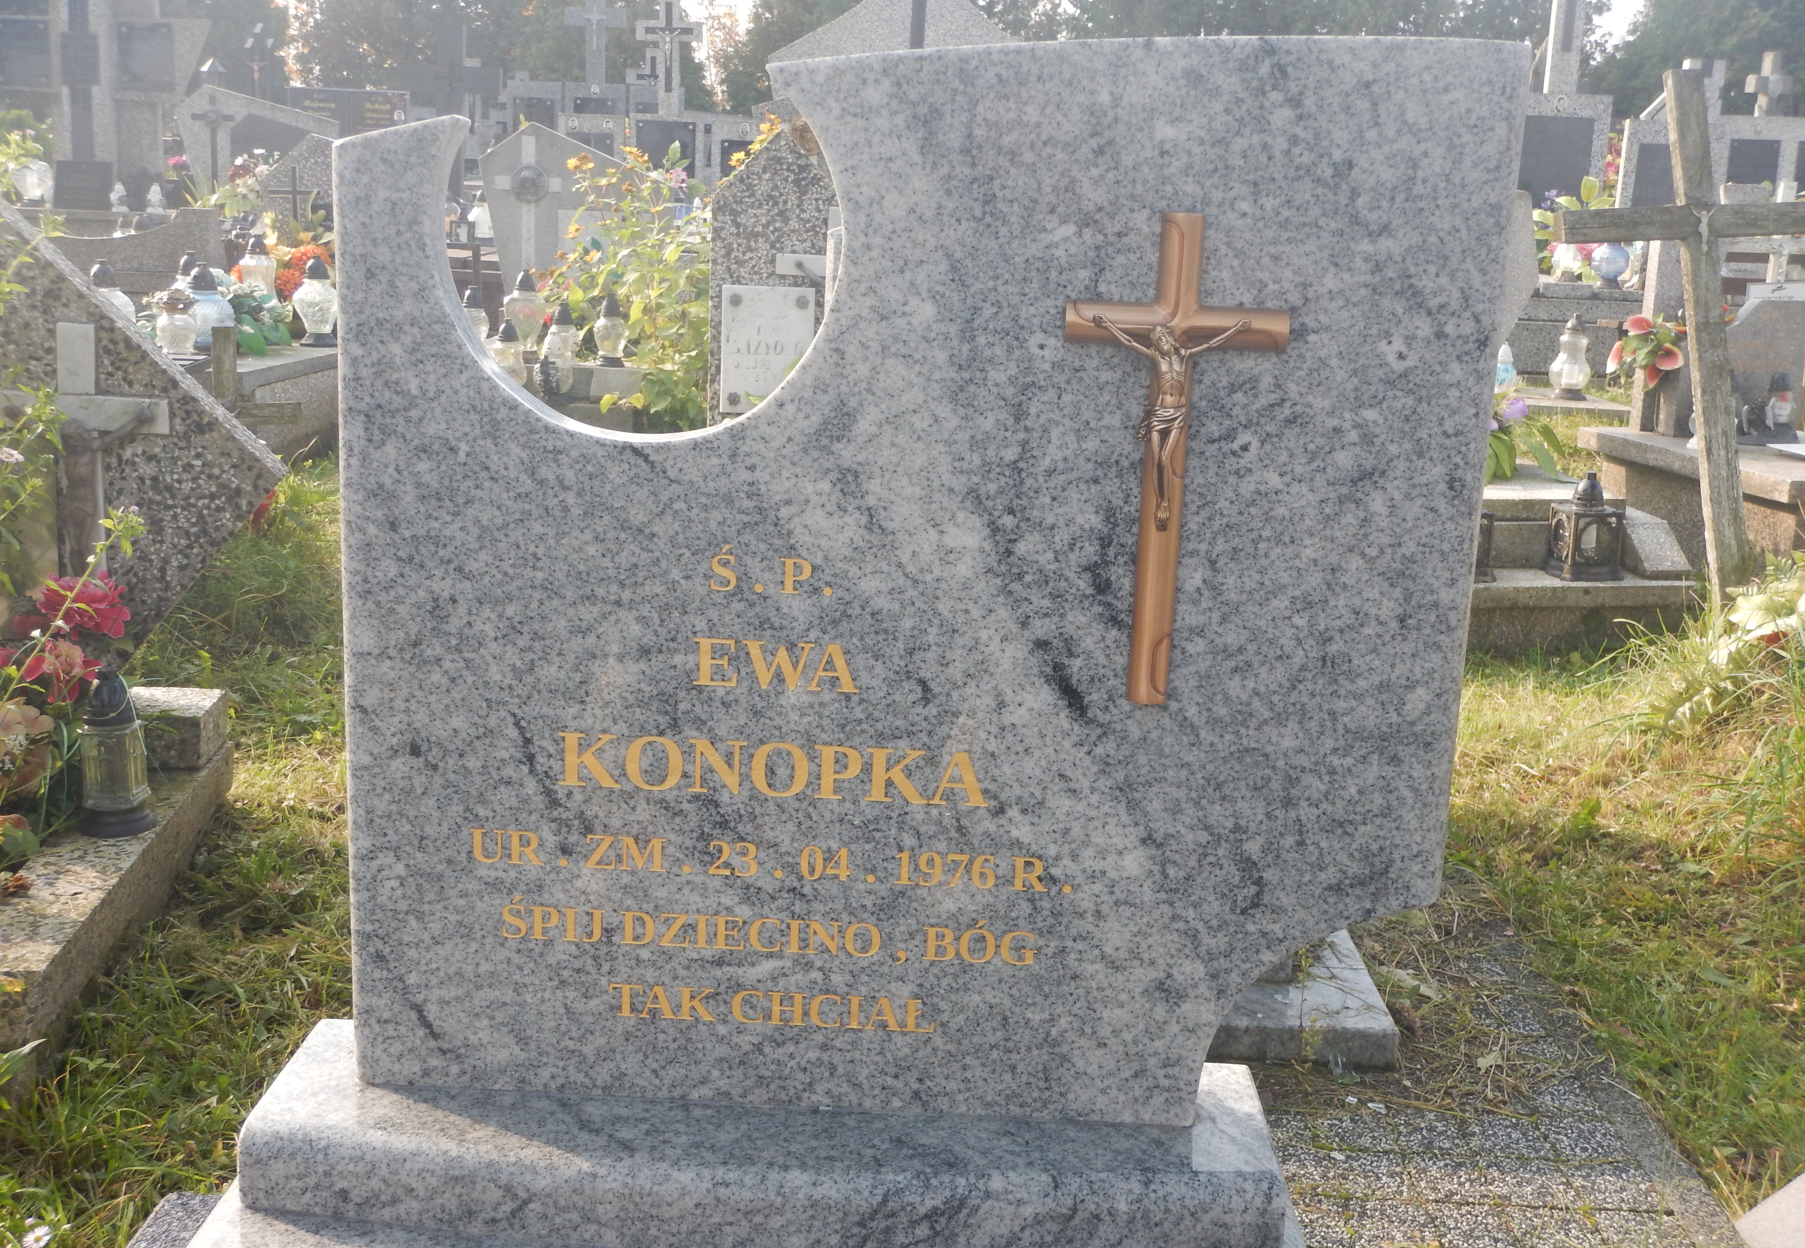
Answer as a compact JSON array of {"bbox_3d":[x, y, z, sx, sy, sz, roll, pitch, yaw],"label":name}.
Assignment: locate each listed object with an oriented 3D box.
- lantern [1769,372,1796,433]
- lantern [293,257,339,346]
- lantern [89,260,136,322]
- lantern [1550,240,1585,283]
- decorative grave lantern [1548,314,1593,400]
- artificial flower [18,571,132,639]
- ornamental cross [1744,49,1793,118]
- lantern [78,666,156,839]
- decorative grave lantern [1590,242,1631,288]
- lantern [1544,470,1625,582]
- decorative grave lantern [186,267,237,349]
[{"bbox_3d":[3.192,-0.803,7.000,0.100,0.219,0.100,8,14,24],"label":"lantern"},{"bbox_3d":[-1.896,-1.044,6.250,0.150,0.288,0.150,3,13,1],"label":"lantern"},{"bbox_3d":[-2.806,-1.135,6.800,0.211,0.300,0.211,-3,13,-22],"label":"lantern"},{"bbox_3d":[3.446,-1.923,10.000,0.163,0.307,0.163,6,13,18],"label":"lantern"},{"bbox_3d":[2.772,-1.108,8.000,0.165,0.335,0.165,3,13,1],"label":"decorative grave lantern"},{"bbox_3d":[-1.290,-0.027,3.000,0.160,0.105,0.130,3,13,1],"label":"artificial flower"},{"bbox_3d":[5.839,-3.639,13.000,0.255,0.455,0.150,3,12,1],"label":"ornamental cross"},{"bbox_3d":[-1.078,0.172,2.650,0.105,0.234,0.105,-3,13,-22],"label":"lantern"},{"bbox_3d":[3.665,-1.917,10.000,0.204,0.361,0.204,7,13,19],"label":"decorative grave lantern"},{"bbox_3d":[1.696,-0.251,4.800,0.140,0.257,0.140,2,13,-3],"label":"lantern"},{"bbox_3d":[-2.417,-1.107,6.700,0.208,0.293,0.208,-2,13,-19],"label":"decorative grave lantern"}]

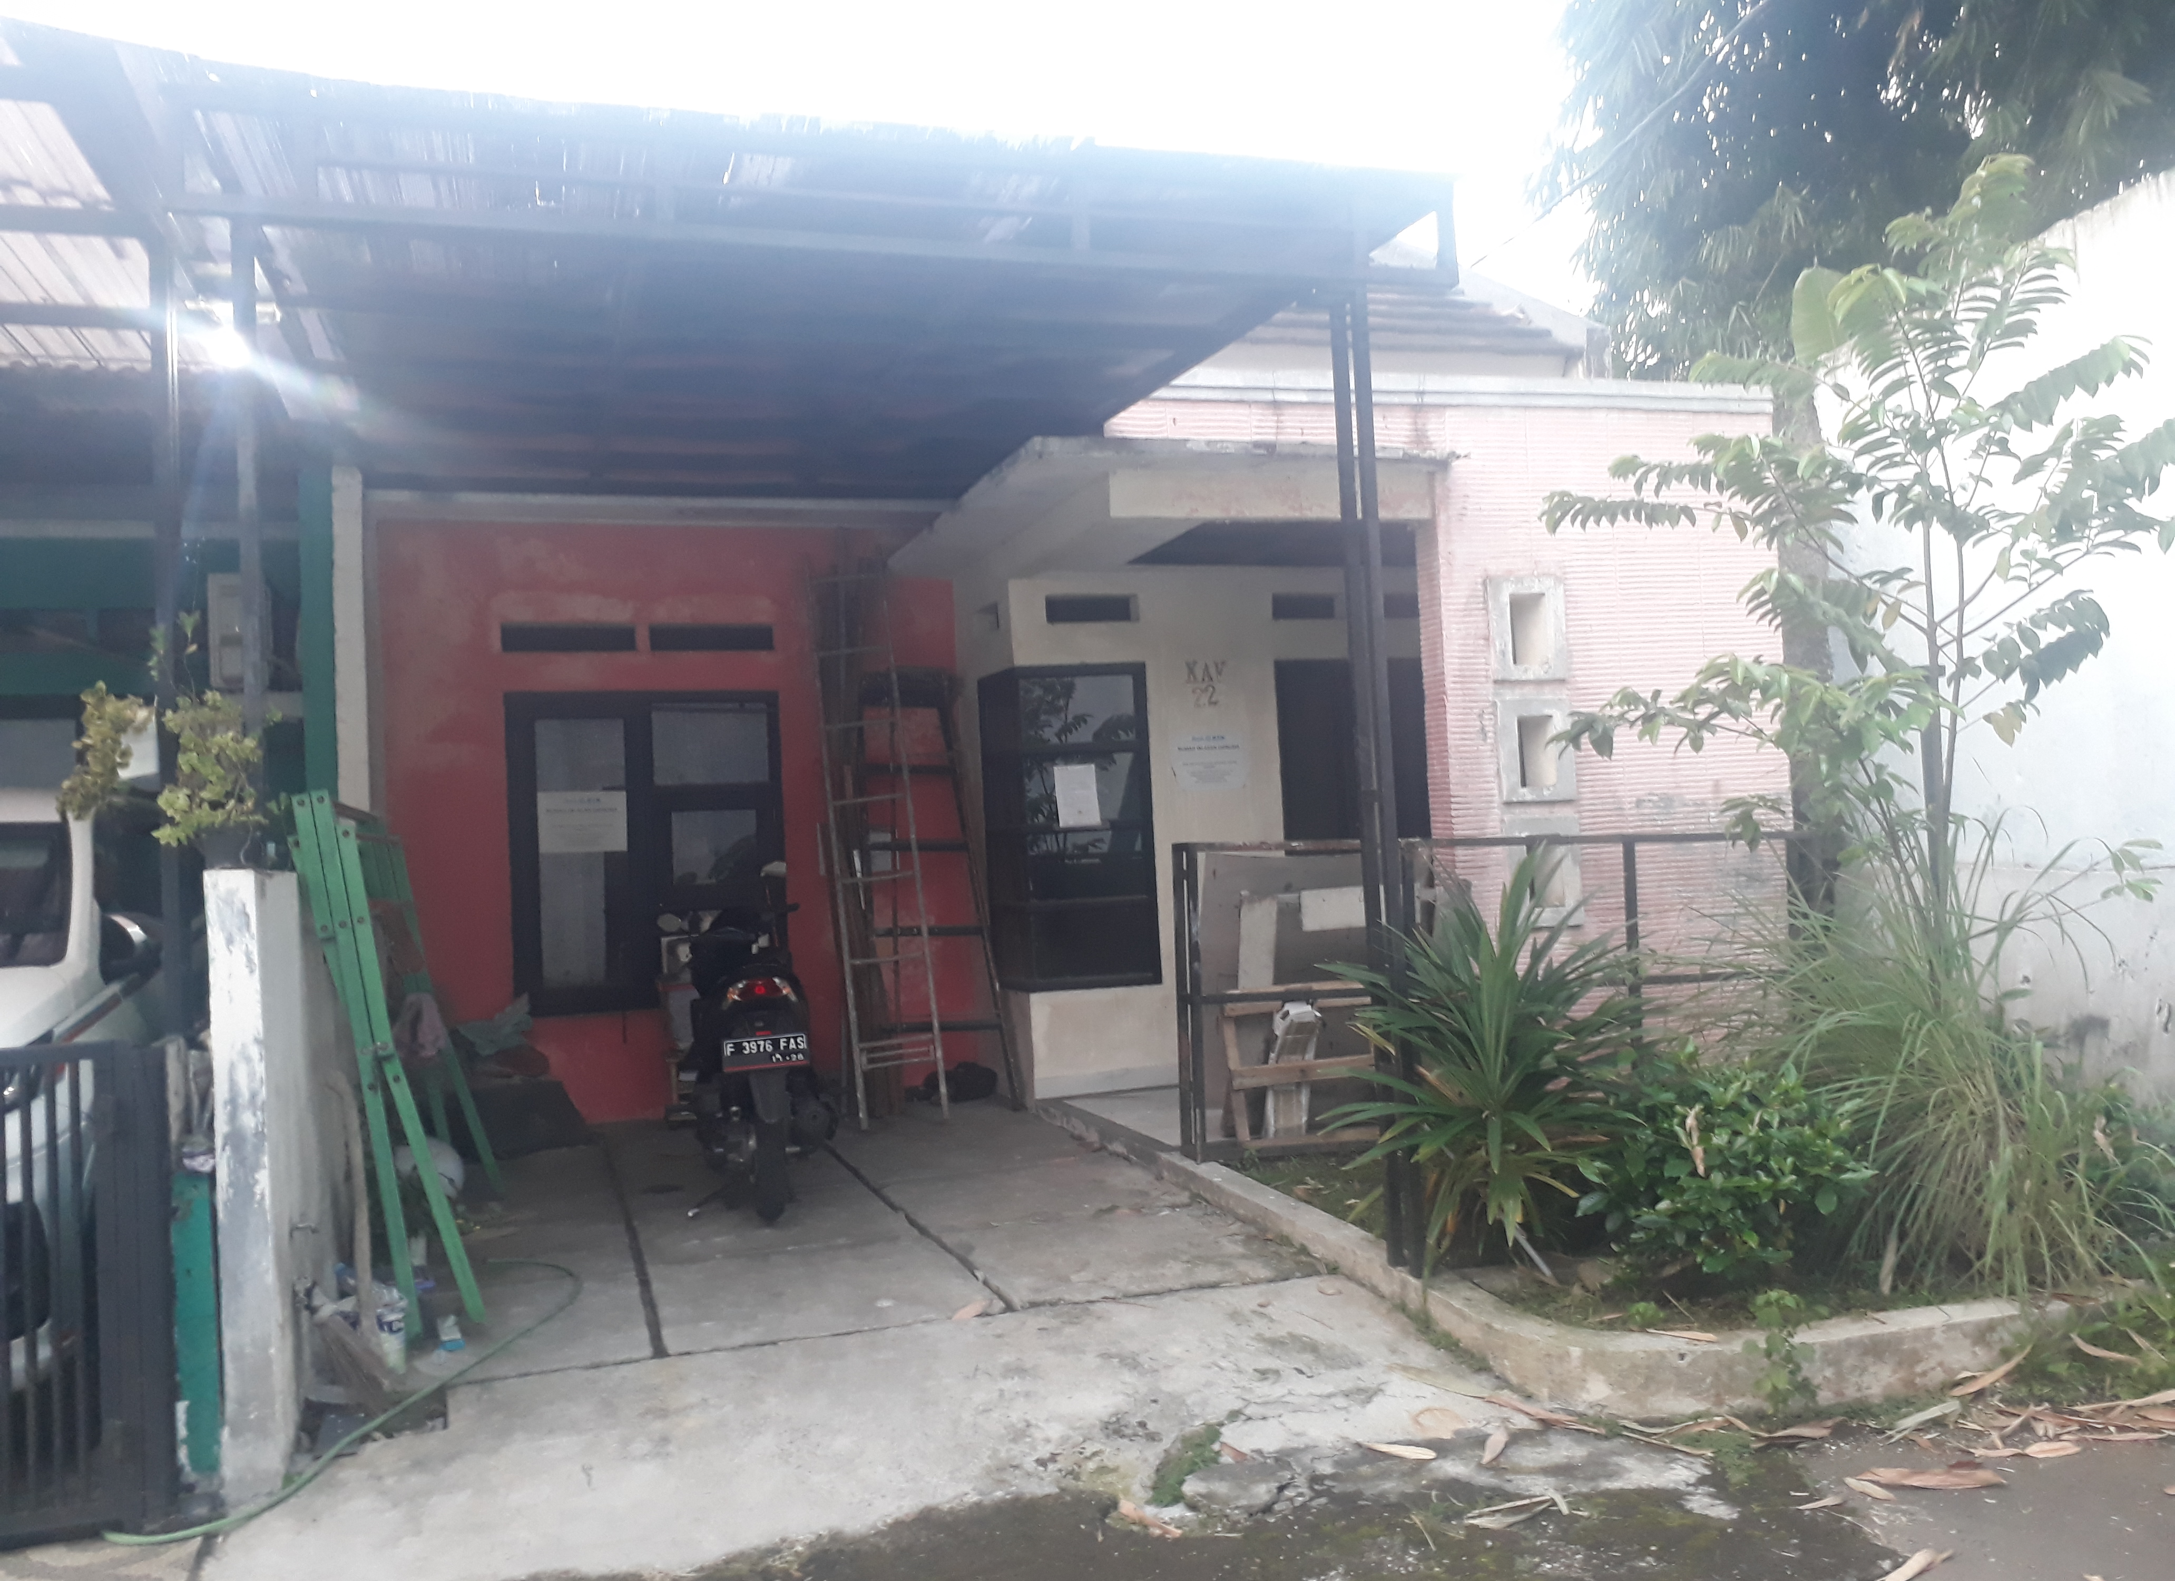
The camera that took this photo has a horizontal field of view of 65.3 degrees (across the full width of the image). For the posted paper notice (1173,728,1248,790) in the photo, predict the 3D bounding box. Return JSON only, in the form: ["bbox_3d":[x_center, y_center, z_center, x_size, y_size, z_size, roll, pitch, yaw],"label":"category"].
[{"bbox_3d":[0.627,-0.153,8.629,0.415,0.297,0.005,-2,-2,-18],"label":"posted paper notice"}]

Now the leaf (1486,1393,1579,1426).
[{"bbox_3d":[1.035,1.435,3.947,0.045,0.030,0.225,-1,-3,-40],"label":"leaf"}]

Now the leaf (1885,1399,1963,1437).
[{"bbox_3d":[1.869,1.404,3.791,0.201,0.050,0.050,-2,-2,-26],"label":"leaf"}]

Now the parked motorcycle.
[{"bbox_3d":[-1.342,0.934,6.437,0.680,1.130,1.880,-2,-2,-18],"label":"parked motorcycle"}]

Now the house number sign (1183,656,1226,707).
[{"bbox_3d":[0.601,-0.545,8.640,0.205,0.240,0.010,-2,-2,-18],"label":"house number sign"}]

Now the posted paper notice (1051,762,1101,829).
[{"bbox_3d":[-0.044,0.029,8.418,0.210,0.297,0.005,-5,-1,-18],"label":"posted paper notice"}]

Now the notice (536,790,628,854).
[{"bbox_3d":[-2.472,0.155,8.303,0.420,0.297,0.005,-2,-2,-18],"label":"notice"}]

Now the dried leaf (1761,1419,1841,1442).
[{"bbox_3d":[1.598,1.426,3.796,0.173,0.030,0.055,-2,-2,-4],"label":"dried leaf"}]

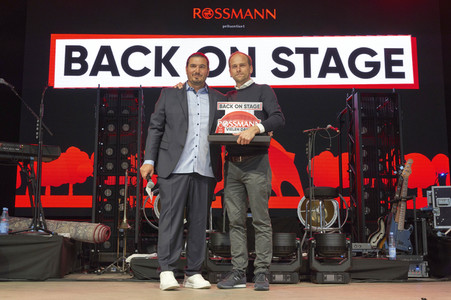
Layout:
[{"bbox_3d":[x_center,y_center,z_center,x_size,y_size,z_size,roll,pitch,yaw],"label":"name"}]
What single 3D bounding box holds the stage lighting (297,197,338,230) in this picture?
[{"bbox_3d":[1.213,0.824,7.260,0.520,0.520,0.300,-3,-10,22],"label":"stage lighting"}]

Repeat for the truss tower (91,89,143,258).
[{"bbox_3d":[-1.646,0.391,8.540,0.680,2.640,0.600,1,-9,-7],"label":"truss tower"}]

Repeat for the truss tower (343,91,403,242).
[{"bbox_3d":[2.352,0.422,8.739,0.680,2.650,0.600,1,-9,-5],"label":"truss tower"}]

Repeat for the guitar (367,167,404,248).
[{"bbox_3d":[1.959,0.684,6.513,0.360,0.990,0.090,16,-13,5],"label":"guitar"}]

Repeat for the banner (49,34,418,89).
[{"bbox_3d":[0.162,-1.683,10.567,7.030,1.070,0.060,0,-9,-1],"label":"banner"}]

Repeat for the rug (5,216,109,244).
[{"bbox_3d":[-1.946,0.843,5.900,1.550,0.210,0.210,1,-8,24],"label":"rug"}]

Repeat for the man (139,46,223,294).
[{"bbox_3d":[-0.333,0.134,4.271,0.630,1.830,0.380,0,-9,-2],"label":"man"}]

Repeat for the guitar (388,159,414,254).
[{"bbox_3d":[1.990,0.615,6.068,0.320,1.070,0.090,7,-13,9],"label":"guitar"}]

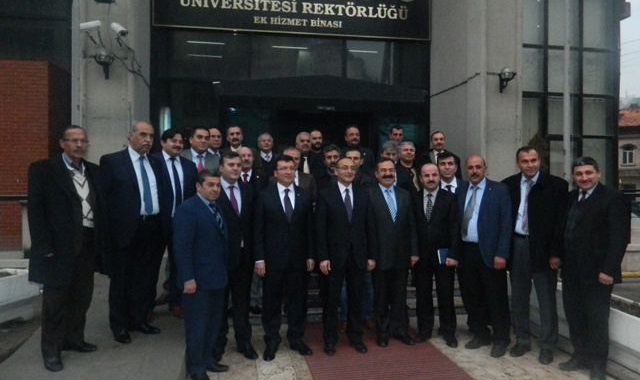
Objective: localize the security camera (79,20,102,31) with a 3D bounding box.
[{"bbox_3d":[-2.930,-2.100,5.900,0.280,0.095,0.095,-12,4,-10],"label":"security camera"}]

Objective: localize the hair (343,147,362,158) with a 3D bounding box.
[{"bbox_3d":[0.358,-0.375,4.870,0.170,0.135,0.200,1,1,4],"label":"hair"}]

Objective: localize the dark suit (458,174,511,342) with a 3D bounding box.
[{"bbox_3d":[1.504,0.649,4.222,0.520,1.500,0.360,1,2,30],"label":"dark suit"}]

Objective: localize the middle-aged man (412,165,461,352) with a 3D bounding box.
[{"bbox_3d":[1.078,0.590,4.330,0.510,1.700,0.330,1,1,20],"label":"middle-aged man"}]

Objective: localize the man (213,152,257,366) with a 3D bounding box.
[{"bbox_3d":[-0.736,0.564,3.980,0.510,1.770,0.330,0,2,-28],"label":"man"}]

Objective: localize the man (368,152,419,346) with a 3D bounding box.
[{"bbox_3d":[0.692,0.560,4.350,0.510,1.720,0.330,1,1,8],"label":"man"}]

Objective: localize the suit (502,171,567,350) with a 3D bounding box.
[{"bbox_3d":[1.825,0.595,3.930,0.560,1.520,0.340,1,1,36],"label":"suit"}]

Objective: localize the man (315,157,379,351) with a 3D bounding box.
[{"bbox_3d":[0.242,0.580,4.240,0.540,1.735,0.350,0,2,-2],"label":"man"}]

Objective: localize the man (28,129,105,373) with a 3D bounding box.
[{"bbox_3d":[-1.881,0.382,3.444,0.560,1.730,0.400,-1,2,-37],"label":"man"}]

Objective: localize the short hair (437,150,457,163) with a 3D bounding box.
[{"bbox_3d":[1.360,-0.343,4.950,0.180,0.160,0.200,1,2,8],"label":"short hair"}]

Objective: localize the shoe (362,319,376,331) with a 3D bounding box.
[{"bbox_3d":[0.517,1.365,4.800,0.110,0.110,0.290,0,1,-20],"label":"shoe"}]

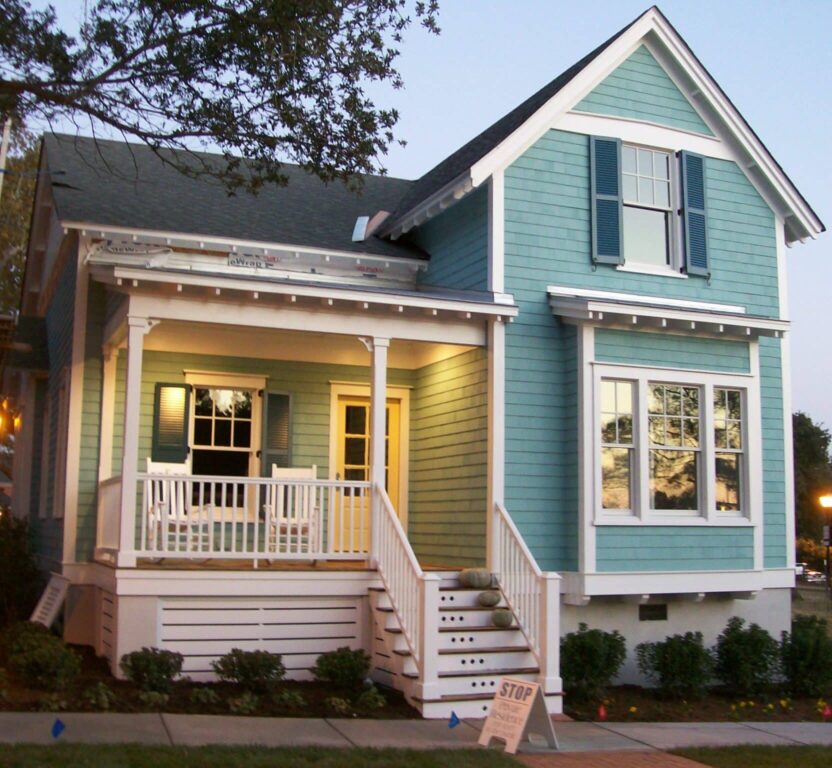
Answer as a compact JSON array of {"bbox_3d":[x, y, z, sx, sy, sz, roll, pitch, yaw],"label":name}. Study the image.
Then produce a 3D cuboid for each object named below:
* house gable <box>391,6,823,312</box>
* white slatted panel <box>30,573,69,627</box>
[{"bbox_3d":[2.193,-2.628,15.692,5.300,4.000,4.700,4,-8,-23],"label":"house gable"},{"bbox_3d":[-4.199,2.629,12.214,0.480,0.870,0.600,7,-9,-39],"label":"white slatted panel"}]

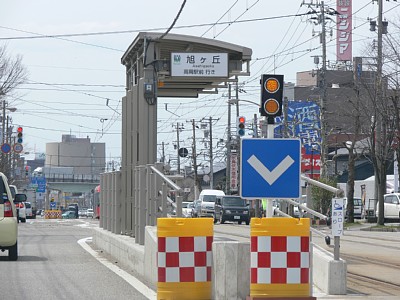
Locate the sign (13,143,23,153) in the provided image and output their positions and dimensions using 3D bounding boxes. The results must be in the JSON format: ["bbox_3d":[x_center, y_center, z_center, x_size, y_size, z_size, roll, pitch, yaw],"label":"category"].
[{"bbox_3d":[-11.263,-0.087,147.000,0.600,0.600,0.050,0,-1,-4],"label":"sign"}]

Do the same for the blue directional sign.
[{"bbox_3d":[0.734,0.196,24.550,0.620,0.625,0.050,0,-1,-2],"label":"blue directional sign"}]

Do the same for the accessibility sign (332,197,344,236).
[{"bbox_3d":[1.464,0.715,25.100,0.120,0.405,0.030,0,-1,-2],"label":"accessibility sign"}]

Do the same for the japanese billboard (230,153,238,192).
[{"bbox_3d":[2.251,1.459,155.000,0.470,2.450,0.180,0,-1,-4],"label":"japanese billboard"}]

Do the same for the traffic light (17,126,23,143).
[{"bbox_3d":[-11.152,-0.912,147.000,0.370,1.050,0.350,0,-1,-4],"label":"traffic light"}]

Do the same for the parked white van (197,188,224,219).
[{"bbox_3d":[0.864,4.082,174.393,1.720,2.150,4.800,0,-1,-4],"label":"parked white van"}]

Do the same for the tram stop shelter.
[{"bbox_3d":[-0.304,-0.105,39.490,1.750,3.200,6.800,0,-1,-4],"label":"tram stop shelter"}]

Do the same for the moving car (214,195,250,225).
[{"bbox_3d":[2.184,3.934,154.343,1.770,1.820,4.600,0,-1,-4],"label":"moving car"}]

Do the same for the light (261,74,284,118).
[{"bbox_3d":[0.754,-0.562,24.650,0.235,0.435,0.170,0,-1,-4],"label":"light"}]

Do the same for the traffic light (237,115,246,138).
[{"bbox_3d":[2.399,-1.345,135.000,0.400,1.100,0.350,0,-1,-4],"label":"traffic light"}]

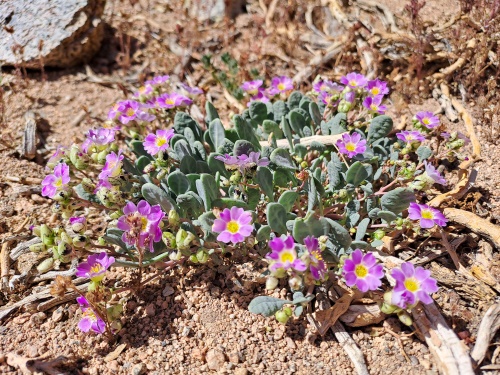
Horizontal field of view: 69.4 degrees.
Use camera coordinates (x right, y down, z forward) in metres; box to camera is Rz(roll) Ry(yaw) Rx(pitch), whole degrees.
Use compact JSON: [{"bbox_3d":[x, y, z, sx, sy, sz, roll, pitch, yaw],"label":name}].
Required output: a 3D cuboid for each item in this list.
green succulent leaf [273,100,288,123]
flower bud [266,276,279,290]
[{"bbox_3d":[0.034,-0.084,0.397,0.017,0.025,0.006,2,23,4],"label":"green succulent leaf"},{"bbox_3d":[0.018,0.079,0.296,0.010,0.012,0.010,10,35,-7],"label":"flower bud"}]

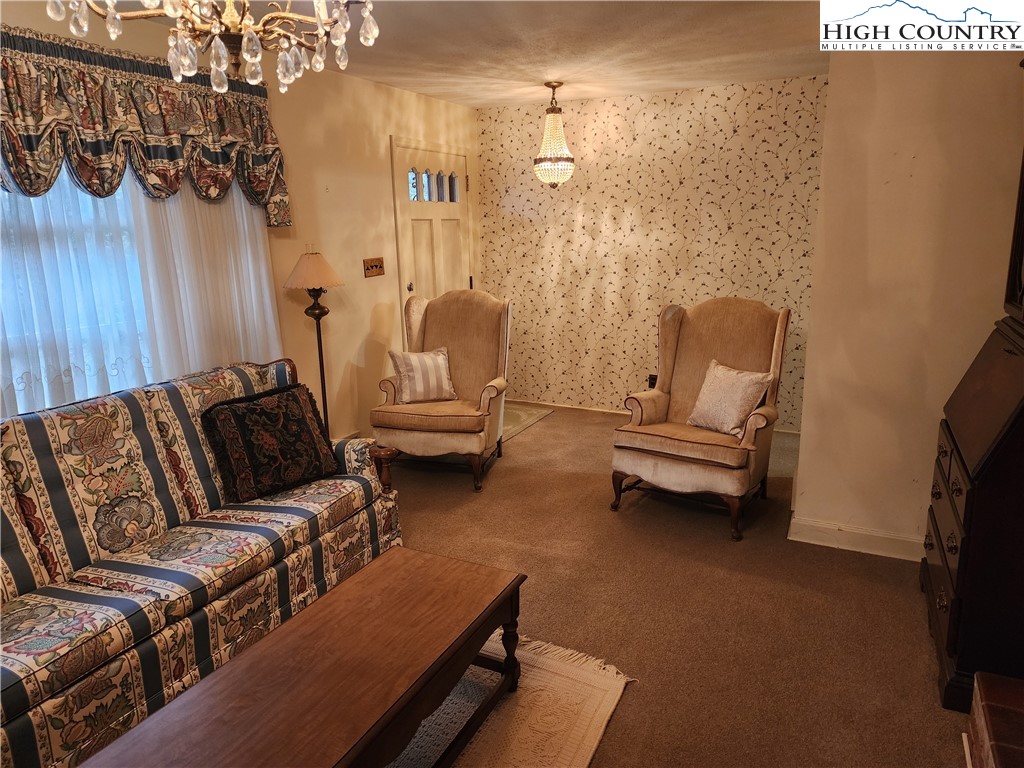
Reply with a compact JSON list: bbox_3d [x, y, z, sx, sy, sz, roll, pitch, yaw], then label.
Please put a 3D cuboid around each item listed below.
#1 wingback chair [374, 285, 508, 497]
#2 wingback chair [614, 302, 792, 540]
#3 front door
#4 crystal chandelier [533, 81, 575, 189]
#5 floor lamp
[{"bbox_3d":[-0.417,-0.008,4.313,0.778,1.104,0.823,3,14,16],"label":"wingback chair"},{"bbox_3d":[1.030,0.110,3.688,0.778,1.104,0.823,8,16,33],"label":"wingback chair"},{"bbox_3d":[-0.574,-0.728,5.252,0.070,2.067,0.953,6,15,27],"label":"front door"},{"bbox_3d":[0.286,-1.663,4.577,0.276,0.672,0.276,-1,14,0],"label":"crystal chandelier"},{"bbox_3d":[-1.077,-0.051,3.857,0.336,1.431,0.336,6,15,27],"label":"floor lamp"}]

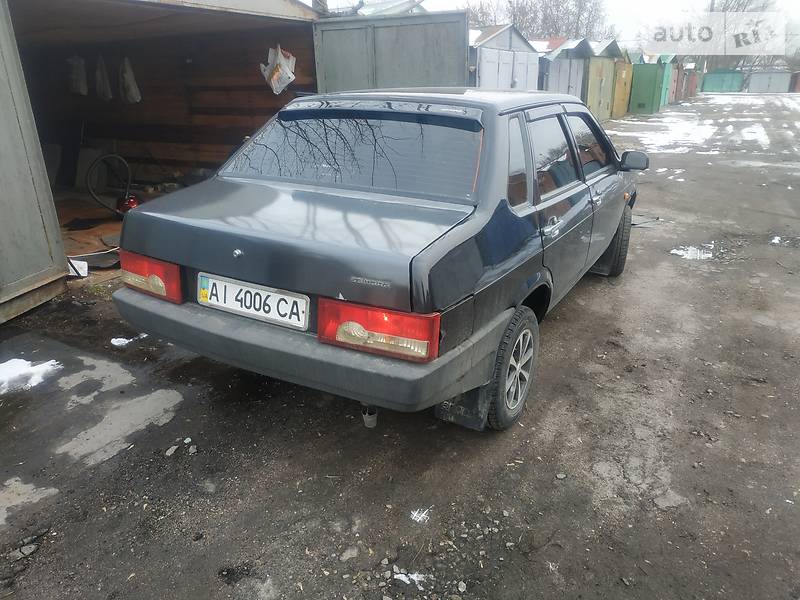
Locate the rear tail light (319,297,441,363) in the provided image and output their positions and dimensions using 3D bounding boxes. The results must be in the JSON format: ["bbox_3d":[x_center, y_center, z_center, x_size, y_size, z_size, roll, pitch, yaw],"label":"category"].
[{"bbox_3d":[-0.065,0.089,1.773,0.425,0.160,0.075,11,24,28],"label":"rear tail light"}]

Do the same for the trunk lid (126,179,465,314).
[{"bbox_3d":[-0.427,-0.271,2.152,1.360,0.235,0.570,11,24,28],"label":"trunk lid"}]

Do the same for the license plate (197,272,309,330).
[{"bbox_3d":[-0.553,0.002,2.023,0.530,0.123,0.020,11,17,28],"label":"license plate"}]

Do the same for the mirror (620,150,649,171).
[{"bbox_3d":[1.552,-0.920,3.664,0.172,0.125,0.110,11,24,28],"label":"mirror"}]

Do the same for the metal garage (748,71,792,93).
[{"bbox_3d":[38.204,-22.516,57.407,3.500,2.150,5.800,11,24,28],"label":"metal garage"}]

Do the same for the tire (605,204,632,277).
[{"bbox_3d":[1.737,-0.482,4.497,0.180,0.565,0.565,8,23,21],"label":"tire"}]

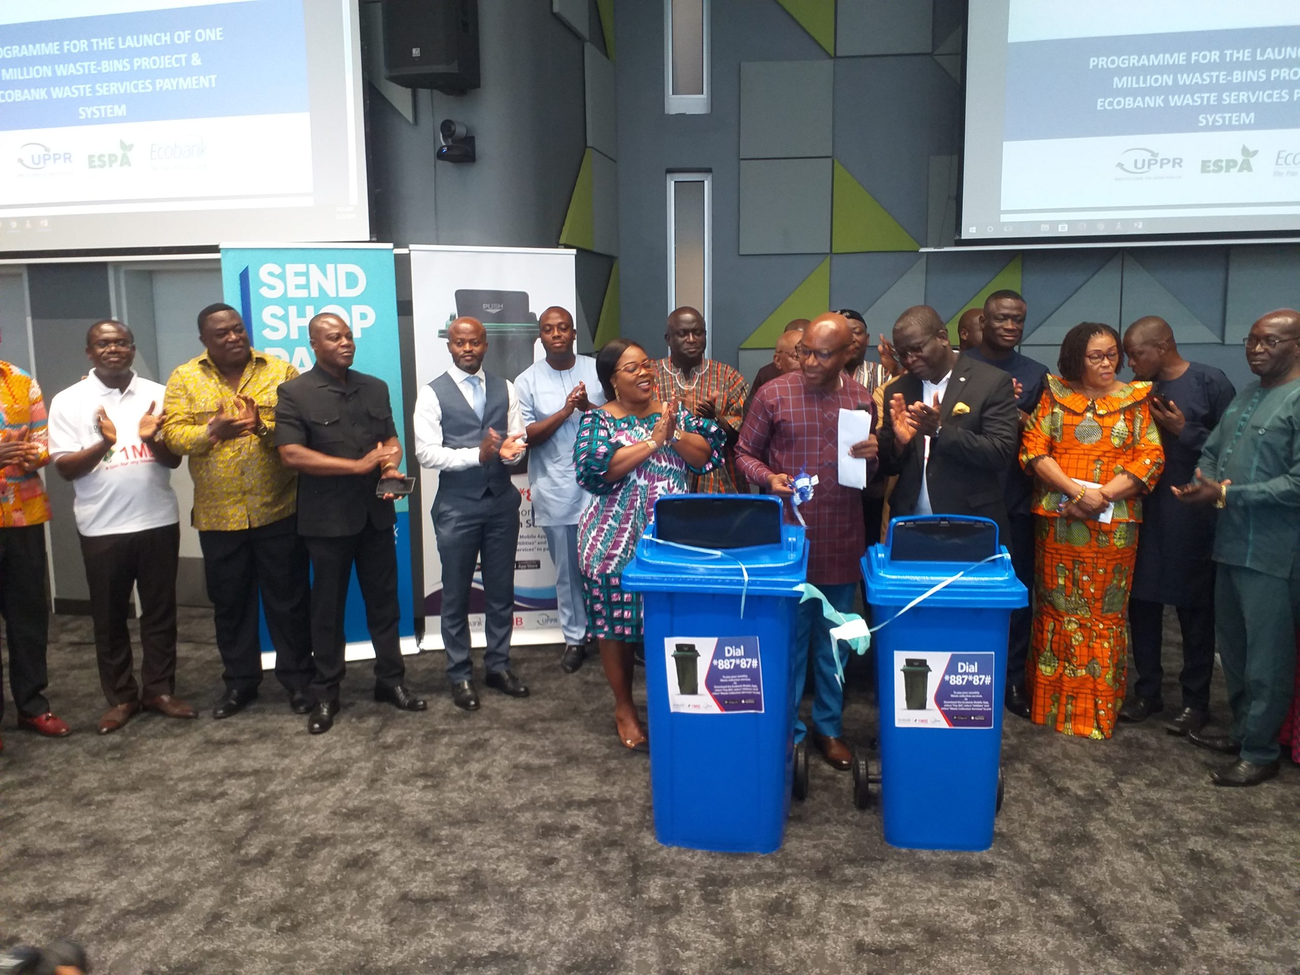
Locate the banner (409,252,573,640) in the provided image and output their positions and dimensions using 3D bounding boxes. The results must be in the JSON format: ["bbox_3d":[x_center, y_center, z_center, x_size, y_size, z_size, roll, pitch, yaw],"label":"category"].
[{"bbox_3d":[-0.810,-0.203,5.162,0.870,2.091,0.200,-2,7,-11],"label":"banner"}]

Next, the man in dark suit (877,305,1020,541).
[{"bbox_3d":[1.120,0.190,3.740,0.560,1.760,0.450,5,9,35],"label":"man in dark suit"}]

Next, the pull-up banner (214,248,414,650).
[{"bbox_3d":[-1.650,-0.120,4.980,0.820,2.120,0.200,-2,11,-13],"label":"pull-up banner"}]

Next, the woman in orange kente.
[{"bbox_3d":[1.755,0.167,3.910,0.560,1.619,0.380,3,8,24],"label":"woman in orange kente"}]

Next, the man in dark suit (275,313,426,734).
[{"bbox_3d":[-1.276,0.131,4.104,0.530,1.701,0.460,-5,8,-32],"label":"man in dark suit"}]

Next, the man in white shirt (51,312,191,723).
[{"bbox_3d":[-2.260,0.155,4.230,0.550,1.750,0.420,-4,8,-25],"label":"man in white shirt"}]

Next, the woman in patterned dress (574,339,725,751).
[{"bbox_3d":[-0.020,0.220,3.980,0.560,1.650,0.470,-6,9,-35],"label":"woman in patterned dress"}]

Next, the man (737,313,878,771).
[{"bbox_3d":[0.600,0.200,3.740,0.560,1.740,0.420,-1,7,-8],"label":"man"}]

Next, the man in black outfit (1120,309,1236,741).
[{"bbox_3d":[2.250,0.145,4.180,0.460,1.740,0.500,-7,10,-39],"label":"man in black outfit"}]

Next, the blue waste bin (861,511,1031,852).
[{"bbox_3d":[0.913,0.594,3.105,0.480,0.990,0.520,0,7,7],"label":"blue waste bin"}]

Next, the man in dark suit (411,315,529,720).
[{"bbox_3d":[-0.810,0.120,4.400,0.520,1.760,0.420,-2,8,-15],"label":"man in dark suit"}]

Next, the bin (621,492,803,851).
[{"bbox_3d":[0.251,0.557,3.161,0.550,1.060,0.620,1,7,10],"label":"bin"}]

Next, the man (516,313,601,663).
[{"bbox_3d":[-0.441,0.007,4.809,0.500,1.754,0.420,-2,7,-8],"label":"man"}]

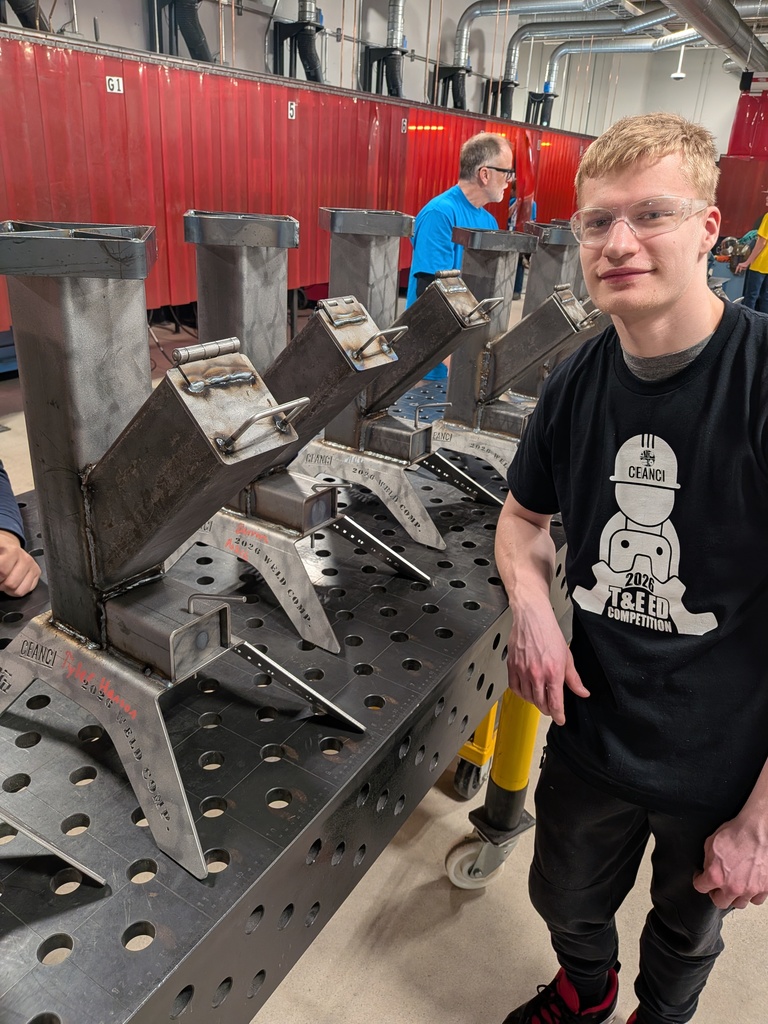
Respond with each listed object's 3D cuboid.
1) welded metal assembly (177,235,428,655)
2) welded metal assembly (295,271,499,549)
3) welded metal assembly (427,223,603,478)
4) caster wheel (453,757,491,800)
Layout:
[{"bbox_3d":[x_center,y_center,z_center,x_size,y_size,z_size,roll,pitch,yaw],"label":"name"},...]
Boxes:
[{"bbox_3d":[-0.161,-0.160,1.153,0.451,0.581,0.275,19,29,29],"label":"welded metal assembly"},{"bbox_3d":[0.022,-0.299,1.480,0.451,0.581,0.275,19,29,28],"label":"welded metal assembly"},{"bbox_3d":[0.314,-0.371,1.760,0.451,0.581,0.275,21,30,32],"label":"welded metal assembly"},{"bbox_3d":[0.257,0.723,2.005,0.060,0.170,0.155,20,29,30],"label":"caster wheel"}]

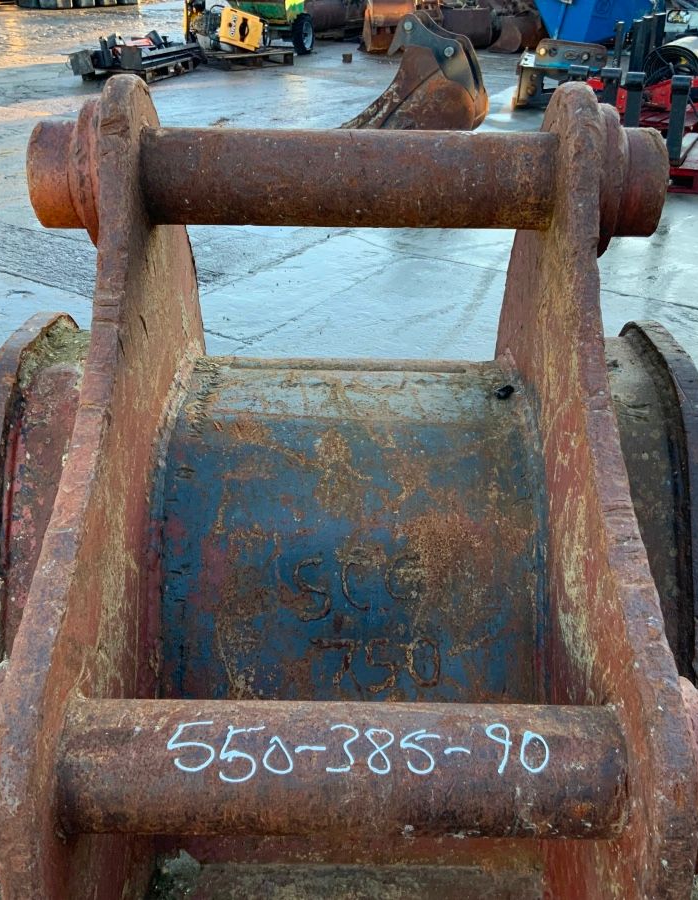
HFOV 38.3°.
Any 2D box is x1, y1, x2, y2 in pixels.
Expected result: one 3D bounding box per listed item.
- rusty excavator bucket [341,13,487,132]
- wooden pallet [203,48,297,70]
[{"bbox_3d":[0.472,-3.032,8.125,1.320,0.990,0.360,12,31,20],"label":"rusty excavator bucket"},{"bbox_3d":[-1.334,-4.725,12.043,0.950,0.145,1.120,-18,34,-31],"label":"wooden pallet"}]

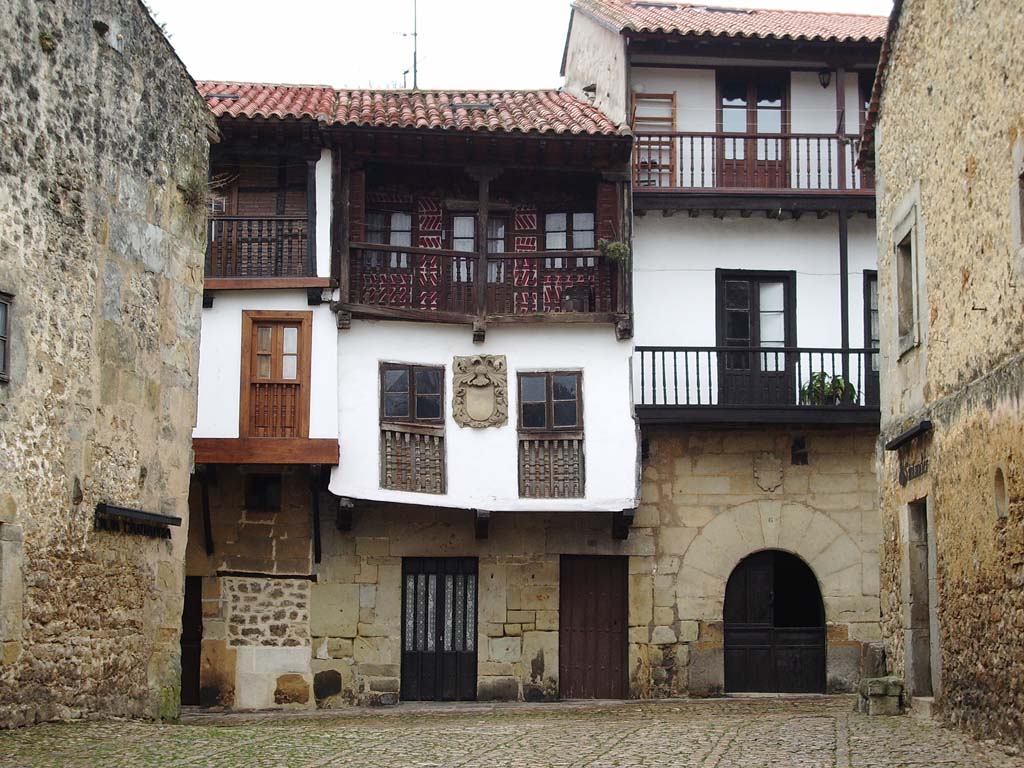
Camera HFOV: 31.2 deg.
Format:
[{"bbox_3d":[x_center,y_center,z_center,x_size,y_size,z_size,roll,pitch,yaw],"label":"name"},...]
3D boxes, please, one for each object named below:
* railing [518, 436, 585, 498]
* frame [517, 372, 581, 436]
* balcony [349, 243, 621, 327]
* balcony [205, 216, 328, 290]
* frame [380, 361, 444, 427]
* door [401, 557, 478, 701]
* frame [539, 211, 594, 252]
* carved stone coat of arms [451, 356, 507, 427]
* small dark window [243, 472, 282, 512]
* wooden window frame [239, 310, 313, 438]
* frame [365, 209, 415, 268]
[{"bbox_3d":[0.578,1.213,26.845,0.964,0.940,0.120,0,-9,1],"label":"railing"},{"bbox_3d":[0.552,0.294,26.991,0.969,0.980,0.120,0,-9,1],"label":"frame"},{"bbox_3d":[-0.394,-1.360,27.361,4.220,1.271,1.000,0,-9,1],"label":"balcony"},{"bbox_3d":[-3.643,-1.856,27.497,1.922,1.118,0.900,0,-9,1],"label":"balcony"},{"bbox_3d":[-1.463,0.177,27.045,0.943,0.982,0.120,0,-9,1],"label":"frame"},{"bbox_3d":[-1.061,3.608,27.102,1.136,2.105,0.120,0,-9,1],"label":"door"},{"bbox_3d":[0.882,-2.227,28.144,0.888,0.895,0.120,0,-9,1],"label":"frame"},{"bbox_3d":[-0.461,0.119,26.991,0.823,1.099,0.130,0,-9,1],"label":"carved stone coat of arms"},{"bbox_3d":[-3.705,1.629,27.427,0.568,0.598,0.150,0,-9,1],"label":"small dark window"},{"bbox_3d":[-3.456,-0.133,26.942,1.072,1.900,0.150,0,-9,1],"label":"wooden window frame"},{"bbox_3d":[-1.893,-2.224,28.192,0.799,0.944,0.120,0,-9,1],"label":"frame"}]

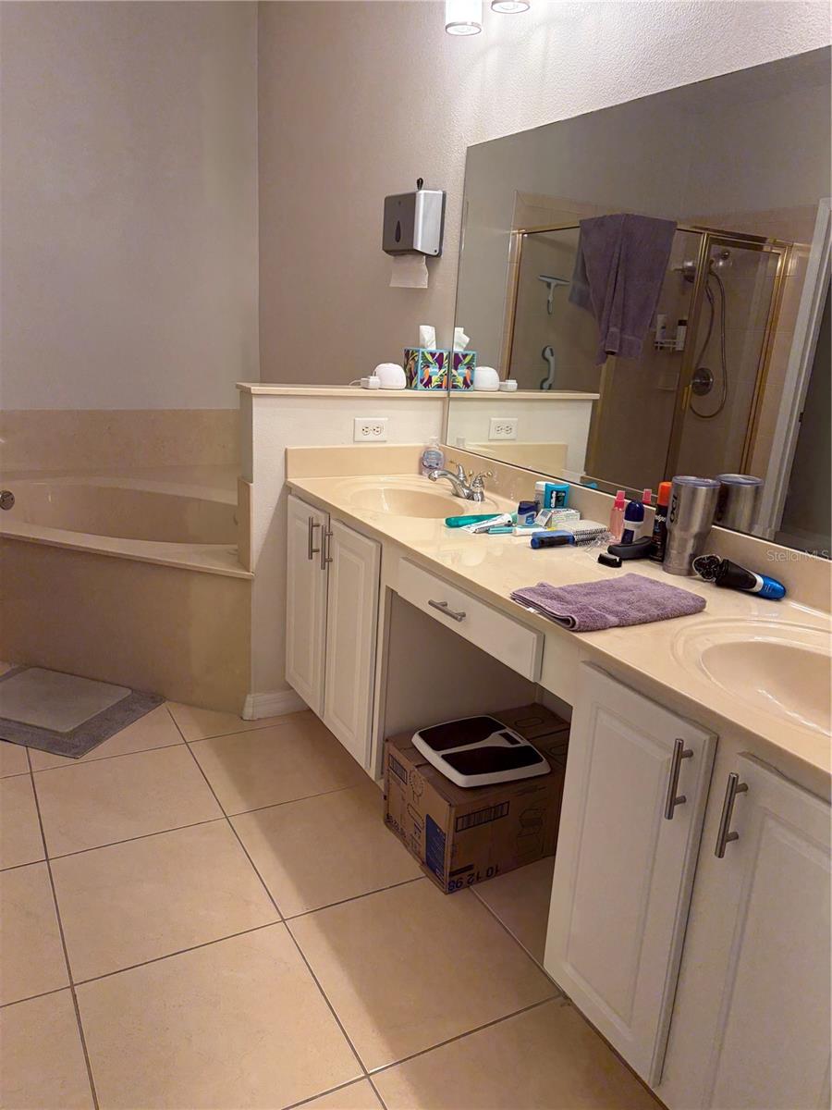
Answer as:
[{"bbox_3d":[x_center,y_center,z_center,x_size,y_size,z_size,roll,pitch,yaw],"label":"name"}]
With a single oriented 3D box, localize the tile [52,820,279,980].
[{"bbox_3d":[-0.585,0.771,1.915,0.430,0.010,0.430,-5,18,-28],"label":"tile"}]

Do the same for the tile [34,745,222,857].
[{"bbox_3d":[-0.793,0.658,2.279,0.430,0.010,0.430,-5,18,-28],"label":"tile"}]

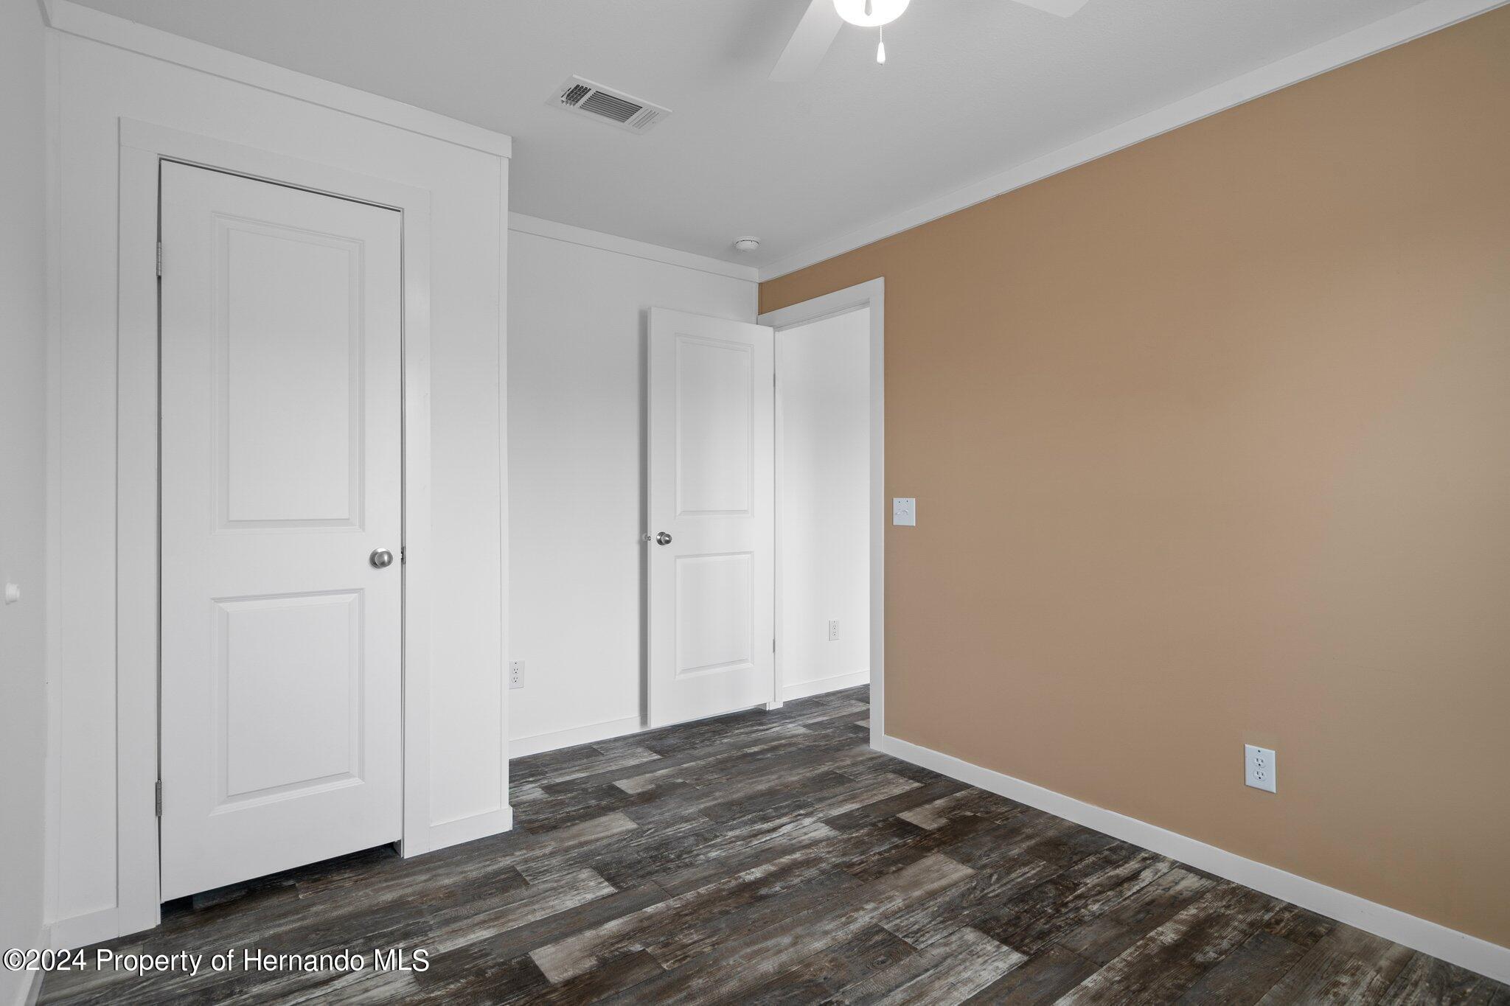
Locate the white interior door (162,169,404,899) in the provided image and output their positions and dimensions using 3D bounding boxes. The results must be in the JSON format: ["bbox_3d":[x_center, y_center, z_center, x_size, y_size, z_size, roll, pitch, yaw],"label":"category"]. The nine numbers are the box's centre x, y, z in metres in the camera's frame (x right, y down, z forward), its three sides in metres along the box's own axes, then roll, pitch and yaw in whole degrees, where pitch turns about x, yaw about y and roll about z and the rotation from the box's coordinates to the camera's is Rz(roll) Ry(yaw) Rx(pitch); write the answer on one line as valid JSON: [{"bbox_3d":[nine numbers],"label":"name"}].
[{"bbox_3d":[-1.398,0.077,2.145,0.599,2.040,0.040,0,0,-38],"label":"white interior door"}]

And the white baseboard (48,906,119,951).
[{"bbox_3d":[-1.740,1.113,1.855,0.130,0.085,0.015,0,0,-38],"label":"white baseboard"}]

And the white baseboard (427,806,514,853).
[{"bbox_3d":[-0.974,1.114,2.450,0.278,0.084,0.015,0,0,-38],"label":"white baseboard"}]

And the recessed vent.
[{"bbox_3d":[-0.473,-1.294,2.322,0.342,0.020,0.198,0,0,-38],"label":"recessed vent"}]

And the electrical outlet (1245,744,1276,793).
[{"bbox_3d":[1.511,0.793,2.129,0.009,0.123,0.078,0,0,-38],"label":"electrical outlet"}]

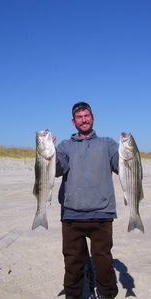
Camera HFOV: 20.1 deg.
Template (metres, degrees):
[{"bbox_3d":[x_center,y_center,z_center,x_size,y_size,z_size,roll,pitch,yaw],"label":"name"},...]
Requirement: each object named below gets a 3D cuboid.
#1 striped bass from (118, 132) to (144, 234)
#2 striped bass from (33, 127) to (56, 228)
[{"bbox_3d":[0.404,0.241,3.030,0.160,0.726,0.110,-4,-2,-12],"label":"striped bass"},{"bbox_3d":[-0.218,0.217,3.030,0.152,0.719,0.110,2,-2,20],"label":"striped bass"}]

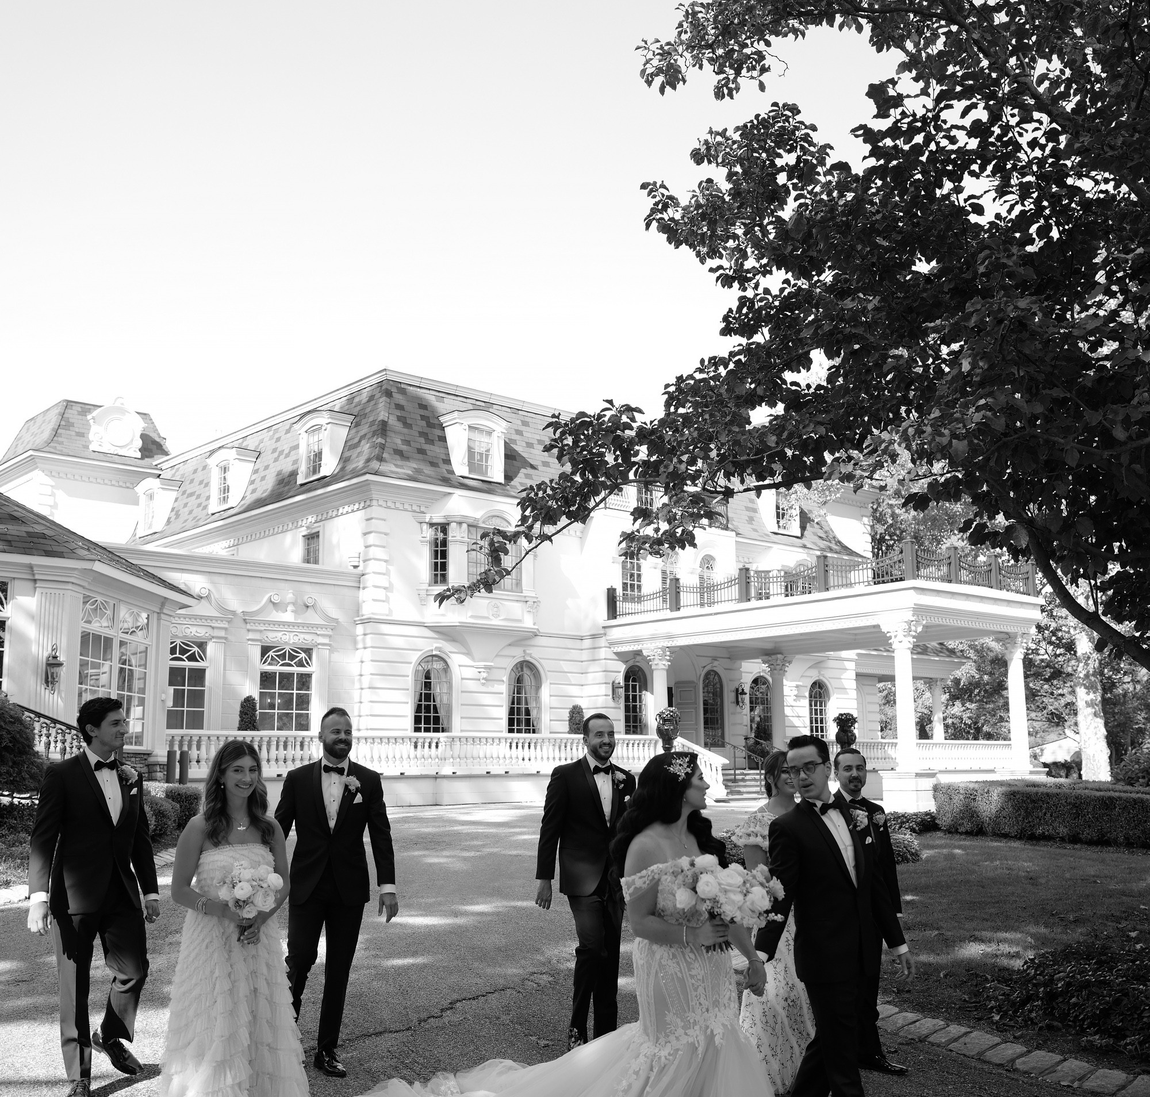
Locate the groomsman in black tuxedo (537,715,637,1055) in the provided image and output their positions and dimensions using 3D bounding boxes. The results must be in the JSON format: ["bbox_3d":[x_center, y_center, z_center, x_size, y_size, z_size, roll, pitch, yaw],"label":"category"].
[{"bbox_3d":[0.100,1.874,7.756,0.600,1.840,0.530,5,-11,-30],"label":"groomsman in black tuxedo"}]

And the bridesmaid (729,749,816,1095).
[{"bbox_3d":[1.042,1.863,6.851,0.560,1.650,0.540,4,-11,-25],"label":"bridesmaid"}]

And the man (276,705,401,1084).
[{"bbox_3d":[-1.270,1.767,7.113,0.660,1.840,0.540,2,-10,-13],"label":"man"}]

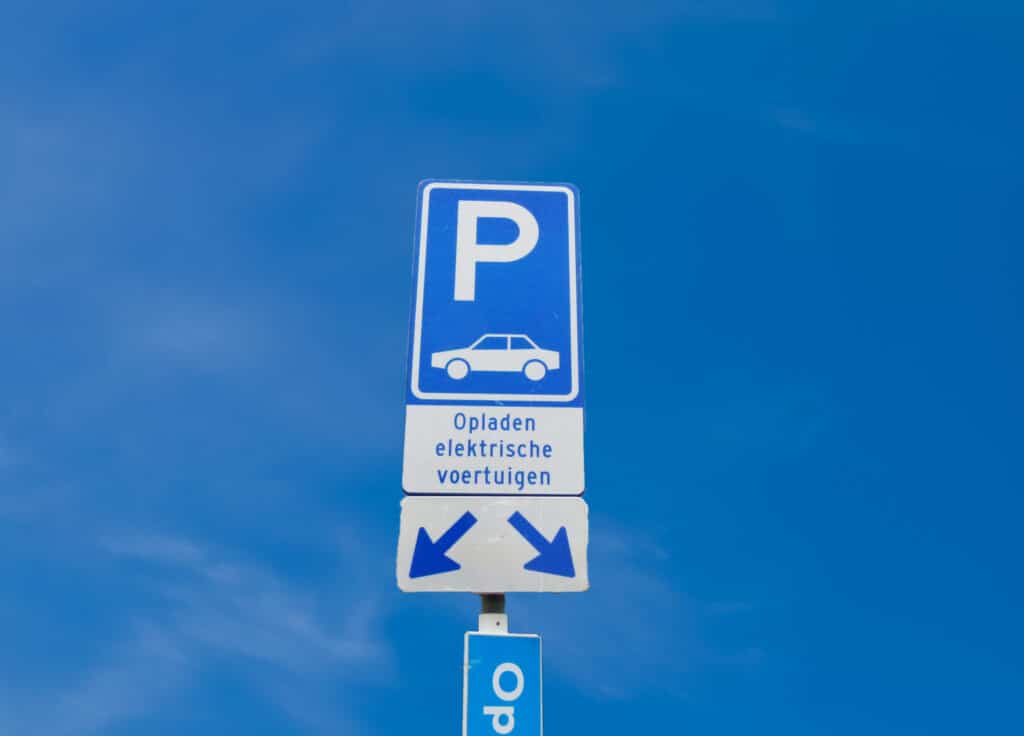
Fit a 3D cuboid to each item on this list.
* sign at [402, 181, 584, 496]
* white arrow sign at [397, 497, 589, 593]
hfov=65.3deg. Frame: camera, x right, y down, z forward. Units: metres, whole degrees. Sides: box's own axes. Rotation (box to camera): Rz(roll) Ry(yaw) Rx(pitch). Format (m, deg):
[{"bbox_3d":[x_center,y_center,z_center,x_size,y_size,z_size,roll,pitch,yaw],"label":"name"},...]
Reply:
[{"bbox_3d":[-0.036,-0.088,1.871,0.400,0.772,0.030,1,-17,-2],"label":"sign"},{"bbox_3d":[-0.038,0.382,1.729,0.405,0.202,0.030,1,-17,-2],"label":"white arrow sign"}]

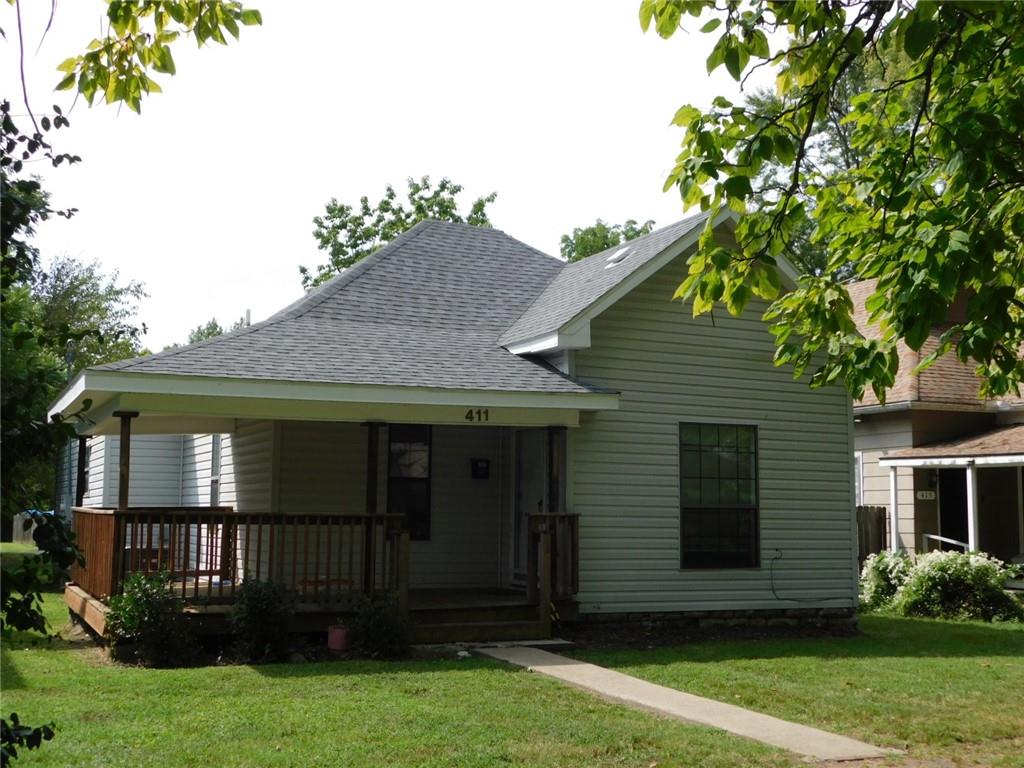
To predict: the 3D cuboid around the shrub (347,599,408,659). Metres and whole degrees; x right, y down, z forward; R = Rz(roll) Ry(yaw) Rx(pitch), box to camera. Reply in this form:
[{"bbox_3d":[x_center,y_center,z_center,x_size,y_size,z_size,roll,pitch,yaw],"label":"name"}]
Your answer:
[{"bbox_3d":[-1.372,2.502,12.158,0.610,0.630,0.580,0,-6,0],"label":"shrub"}]

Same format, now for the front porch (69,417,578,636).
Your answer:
[{"bbox_3d":[-2.425,1.770,14.460,5.350,2.450,4.400,3,-7,-25],"label":"front porch"}]

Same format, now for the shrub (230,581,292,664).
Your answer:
[{"bbox_3d":[-2.467,2.329,11.654,0.640,0.810,0.620,3,-7,-25],"label":"shrub"}]

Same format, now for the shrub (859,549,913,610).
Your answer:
[{"bbox_3d":[5.871,3.081,18.600,0.950,0.980,0.900,3,-7,-25],"label":"shrub"}]

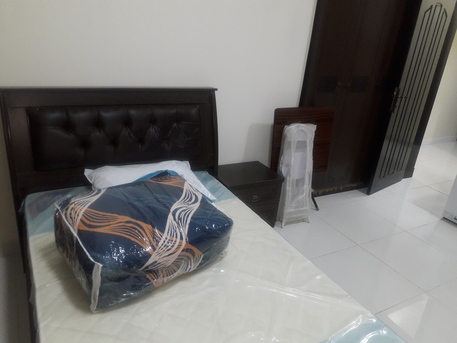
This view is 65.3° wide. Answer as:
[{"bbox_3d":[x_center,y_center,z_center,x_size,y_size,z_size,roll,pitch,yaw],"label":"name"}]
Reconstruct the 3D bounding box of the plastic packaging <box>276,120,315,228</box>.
[{"bbox_3d":[0.581,0.029,3.045,0.320,0.870,0.210,-7,25,-28],"label":"plastic packaging"}]

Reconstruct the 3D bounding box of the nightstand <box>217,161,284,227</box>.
[{"bbox_3d":[0.116,0.216,3.026,0.520,0.456,0.410,-7,25,-29],"label":"nightstand"}]

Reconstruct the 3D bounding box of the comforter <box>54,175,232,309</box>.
[{"bbox_3d":[-0.419,0.279,1.715,0.660,0.250,0.570,-11,28,-36],"label":"comforter"}]

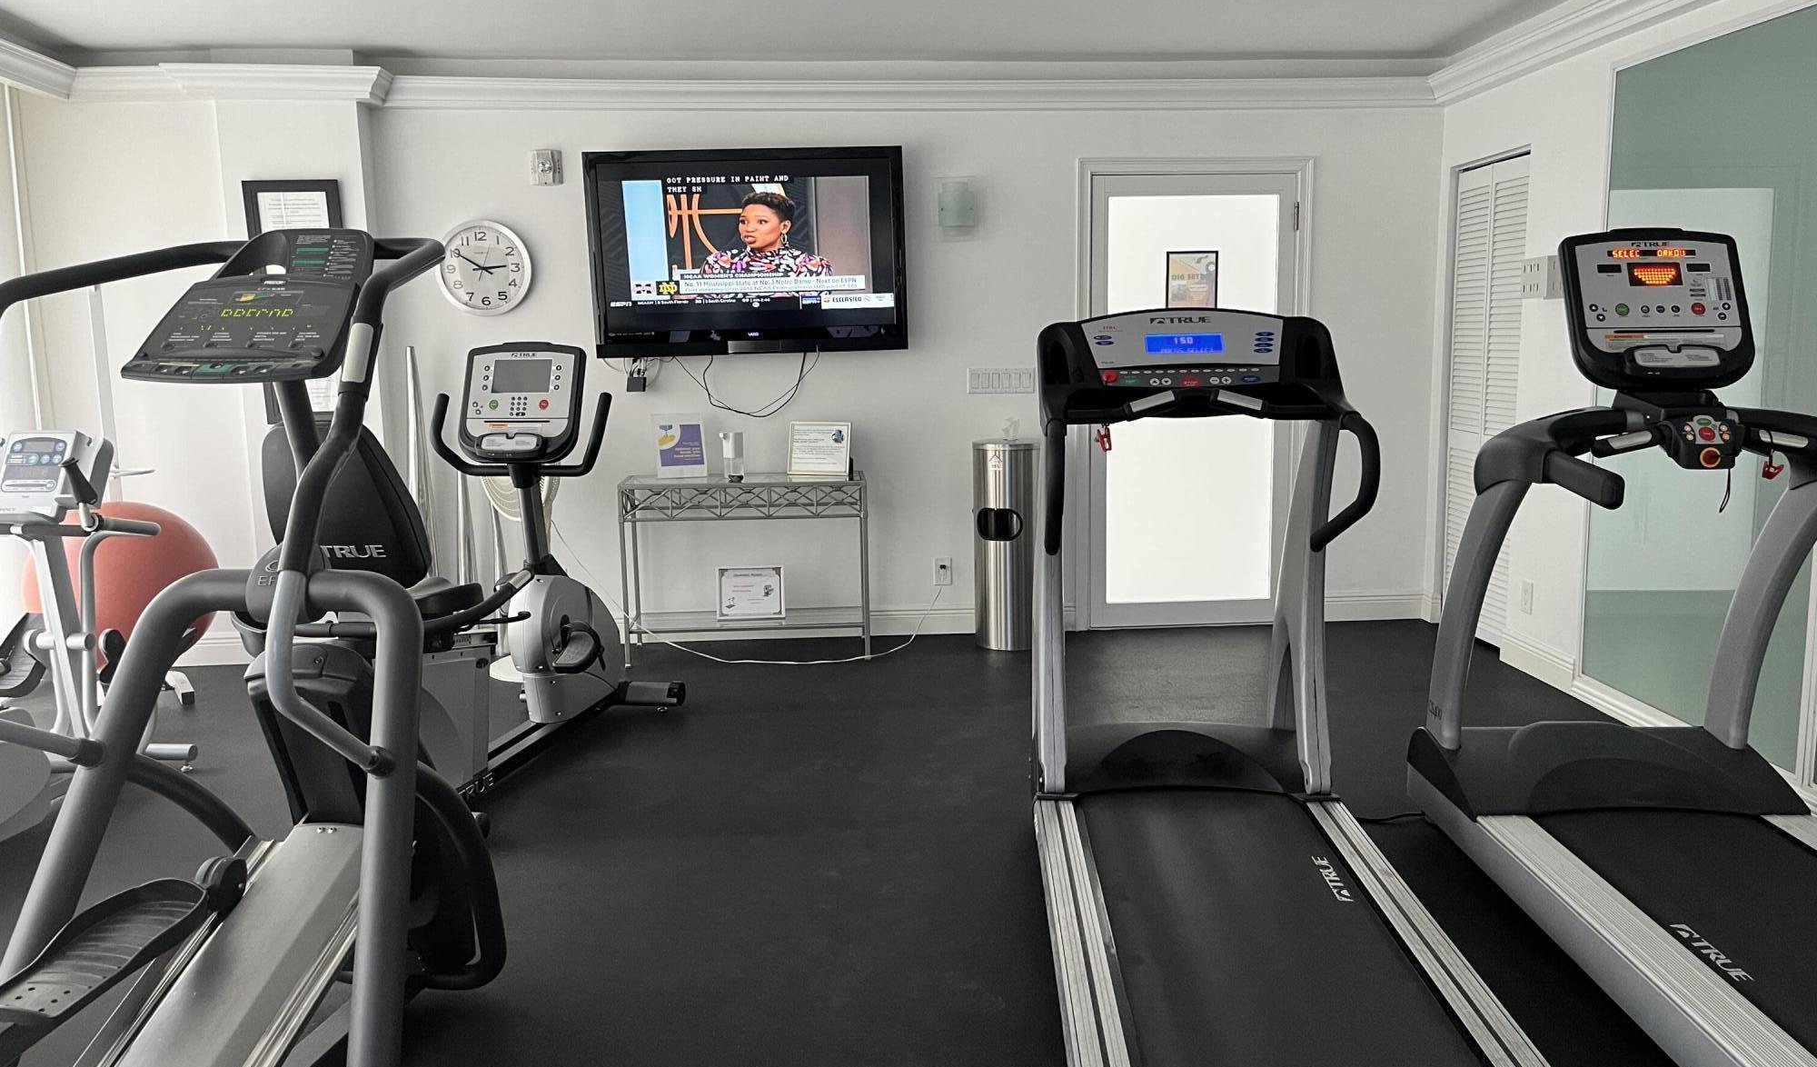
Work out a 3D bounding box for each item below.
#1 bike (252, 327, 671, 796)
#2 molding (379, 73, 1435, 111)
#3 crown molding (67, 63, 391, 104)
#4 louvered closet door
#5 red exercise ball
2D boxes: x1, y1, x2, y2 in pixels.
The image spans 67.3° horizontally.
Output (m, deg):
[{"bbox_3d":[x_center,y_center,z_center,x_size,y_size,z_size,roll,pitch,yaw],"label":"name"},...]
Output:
[{"bbox_3d":[-1.254,0.098,4.143,0.660,1.345,1.620,1,8,10],"label":"bike"},{"bbox_3d":[0.066,-1.867,5.827,4.635,0.113,0.125,-1,8,-4],"label":"molding"},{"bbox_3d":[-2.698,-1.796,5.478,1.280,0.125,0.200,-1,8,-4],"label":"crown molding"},{"bbox_3d":[2.457,-0.546,5.800,0.035,2.000,0.610,-1,8,-3],"label":"louvered closet door"},{"bbox_3d":[-2.965,0.205,5.165,0.654,0.654,0.654,-6,10,-30],"label":"red exercise ball"}]

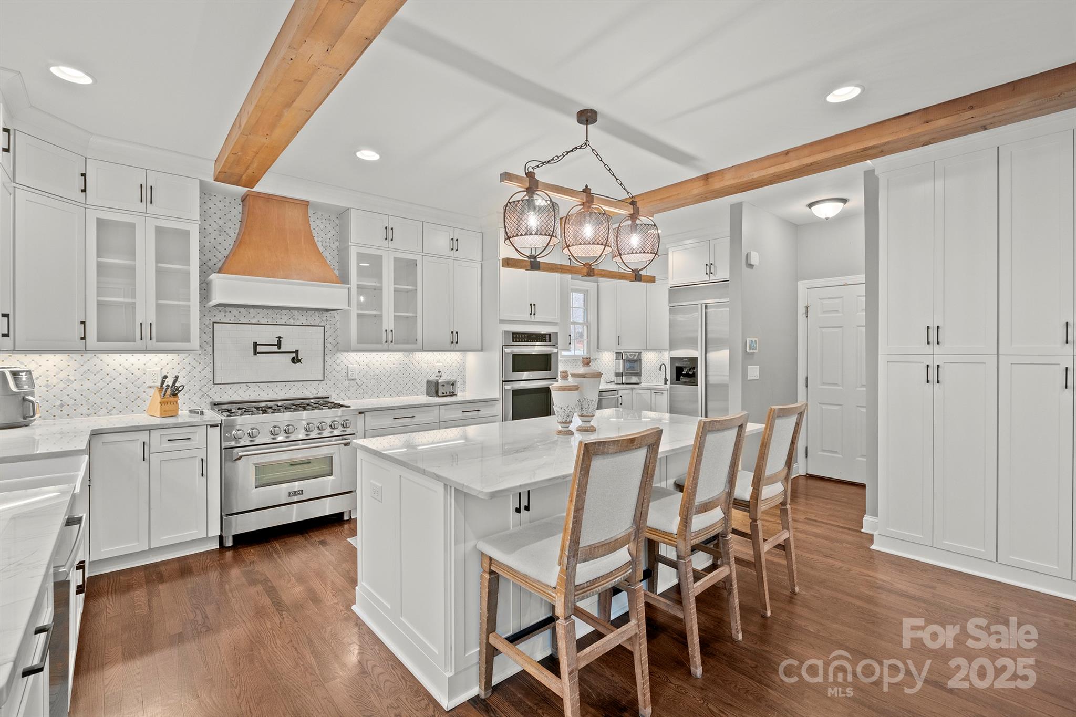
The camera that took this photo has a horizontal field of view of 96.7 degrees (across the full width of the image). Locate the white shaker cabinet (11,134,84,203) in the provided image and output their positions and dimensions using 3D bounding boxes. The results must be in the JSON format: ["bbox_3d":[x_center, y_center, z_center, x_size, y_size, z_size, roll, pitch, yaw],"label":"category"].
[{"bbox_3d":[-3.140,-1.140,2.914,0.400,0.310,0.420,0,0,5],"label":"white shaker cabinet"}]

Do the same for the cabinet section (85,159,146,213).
[{"bbox_3d":[-2.923,-1.151,3.323,0.302,0.306,0.330,-1,1,-41],"label":"cabinet section"}]

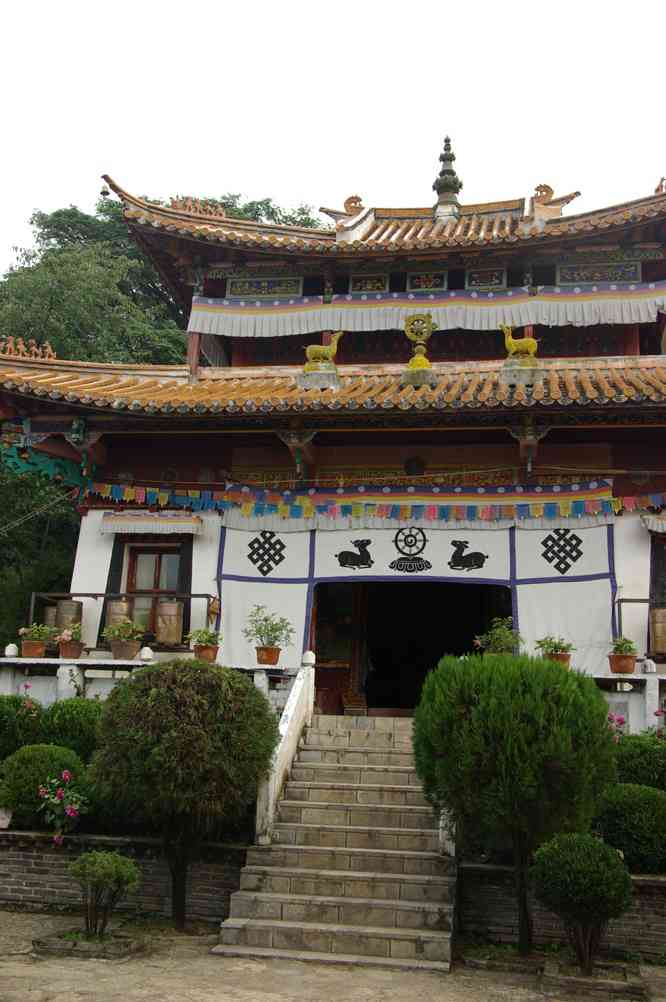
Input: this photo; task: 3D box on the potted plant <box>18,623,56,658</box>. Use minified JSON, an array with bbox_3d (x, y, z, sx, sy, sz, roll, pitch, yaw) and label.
[{"bbox_3d":[-3.286,1.550,12.366,0.416,0.398,0.387,0,-13,11],"label":"potted plant"}]

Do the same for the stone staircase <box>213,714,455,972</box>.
[{"bbox_3d":[0.263,3.058,10.692,1.916,2.035,3.449,0,-13,9],"label":"stone staircase"}]

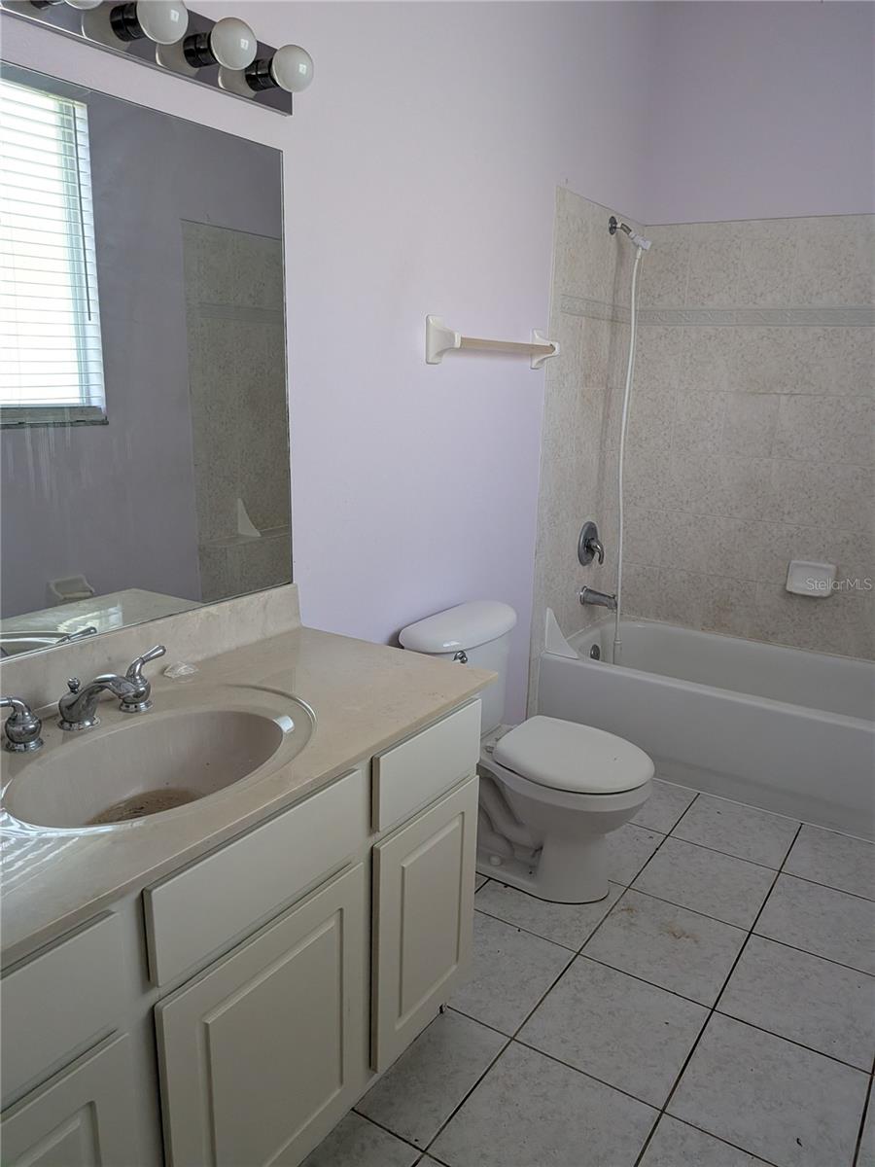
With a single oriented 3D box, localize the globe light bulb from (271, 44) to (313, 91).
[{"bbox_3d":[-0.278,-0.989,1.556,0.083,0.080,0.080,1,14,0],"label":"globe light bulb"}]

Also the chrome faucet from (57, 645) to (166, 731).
[{"bbox_3d":[-0.514,0.182,1.398,0.205,0.113,0.220,11,17,33],"label":"chrome faucet"}]

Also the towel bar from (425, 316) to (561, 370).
[{"bbox_3d":[0.200,-0.729,2.477,0.088,0.128,0.696,11,17,33],"label":"towel bar"}]

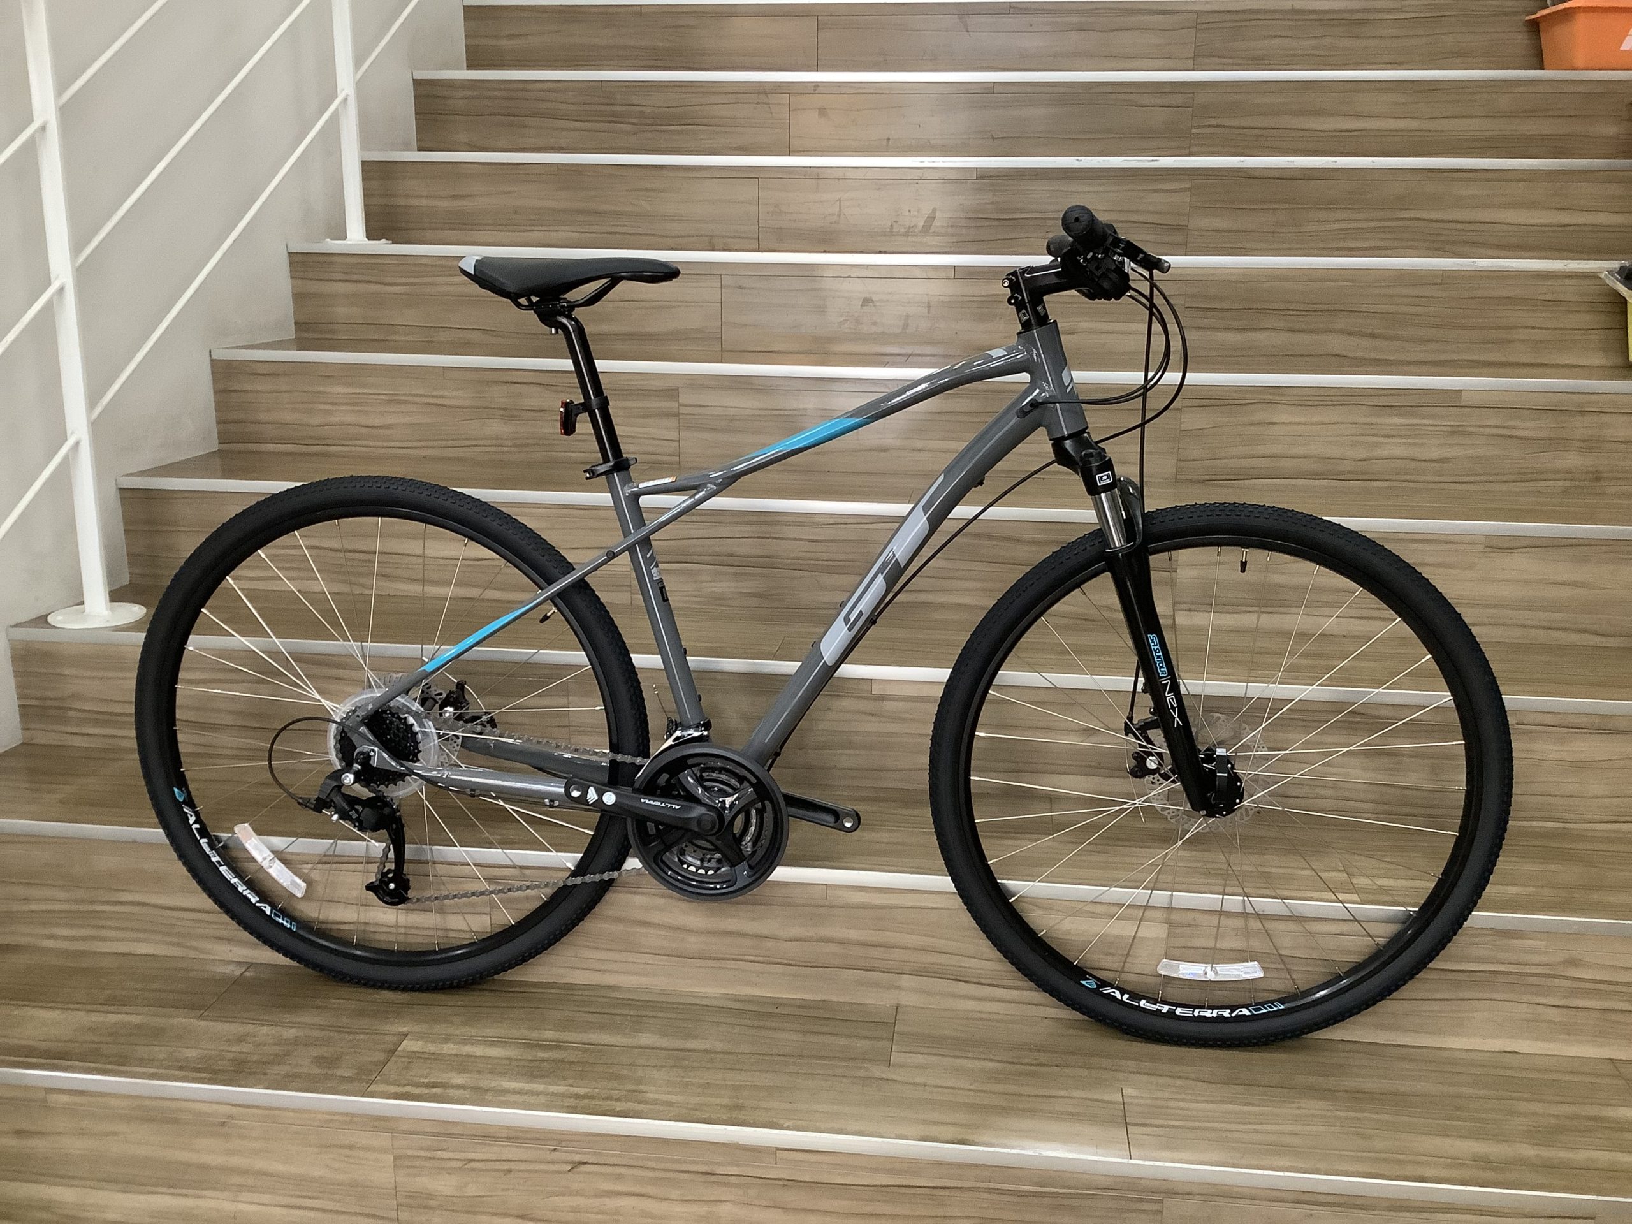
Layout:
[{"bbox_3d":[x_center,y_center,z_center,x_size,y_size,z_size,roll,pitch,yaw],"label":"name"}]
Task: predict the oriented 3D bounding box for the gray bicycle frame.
[{"bbox_3d":[-0.131,-0.045,1.824,0.910,0.637,0.155,2,12,6],"label":"gray bicycle frame"}]

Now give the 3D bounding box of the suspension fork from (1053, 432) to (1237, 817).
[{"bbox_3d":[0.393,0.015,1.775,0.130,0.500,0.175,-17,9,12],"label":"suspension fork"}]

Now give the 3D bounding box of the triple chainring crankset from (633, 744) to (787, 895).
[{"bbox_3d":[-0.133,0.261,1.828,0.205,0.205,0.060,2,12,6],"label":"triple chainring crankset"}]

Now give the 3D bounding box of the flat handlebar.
[{"bbox_3d":[0.328,-0.415,1.694,0.130,0.085,0.670,3,12,8],"label":"flat handlebar"}]

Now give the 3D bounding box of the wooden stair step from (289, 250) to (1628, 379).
[{"bbox_3d":[0.268,-0.635,2.996,2.670,0.196,0.289,2,14,6],"label":"wooden stair step"}]

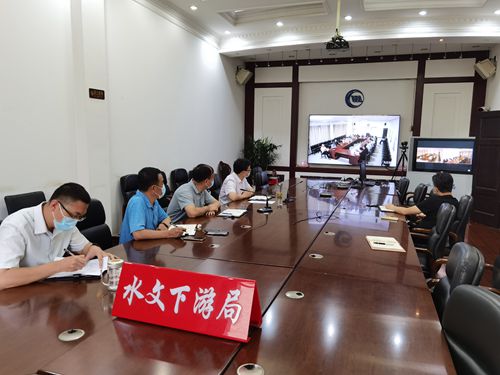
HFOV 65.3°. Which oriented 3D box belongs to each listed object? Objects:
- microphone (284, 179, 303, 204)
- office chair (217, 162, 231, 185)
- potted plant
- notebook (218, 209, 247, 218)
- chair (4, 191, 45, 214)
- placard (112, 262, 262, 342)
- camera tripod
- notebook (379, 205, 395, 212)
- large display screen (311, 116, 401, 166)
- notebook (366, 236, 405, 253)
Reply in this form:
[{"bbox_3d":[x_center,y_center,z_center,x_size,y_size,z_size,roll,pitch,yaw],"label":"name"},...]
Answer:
[{"bbox_3d":[0.490,0.043,4.367,0.220,0.250,0.130,3,7,18],"label":"microphone"},{"bbox_3d":[-0.217,0.125,6.723,0.650,1.050,0.600,3,7,18],"label":"office chair"},{"bbox_3d":[0.345,-0.427,9.392,0.880,1.550,0.880,3,7,18],"label":"potted plant"},{"bbox_3d":[-0.166,0.231,3.647,0.210,0.020,0.340,2,7,10],"label":"notebook"},{"bbox_3d":[-1.480,0.563,2.847,0.650,1.030,0.580,3,7,18],"label":"chair"},{"bbox_3d":[-0.237,0.400,1.426,0.545,0.191,0.123,3,7,19],"label":"placard"},{"bbox_3d":[3.349,-0.242,8.501,0.980,1.470,0.860,3,7,18],"label":"camera tripod"},{"bbox_3d":[1.448,0.216,4.018,0.200,0.020,0.310,3,7,18],"label":"notebook"},{"bbox_3d":[2.513,-1.143,9.529,2.140,1.200,0.070,3,7,18],"label":"large display screen"},{"bbox_3d":[0.919,0.384,2.662,0.210,0.015,0.300,2,7,11],"label":"notebook"}]

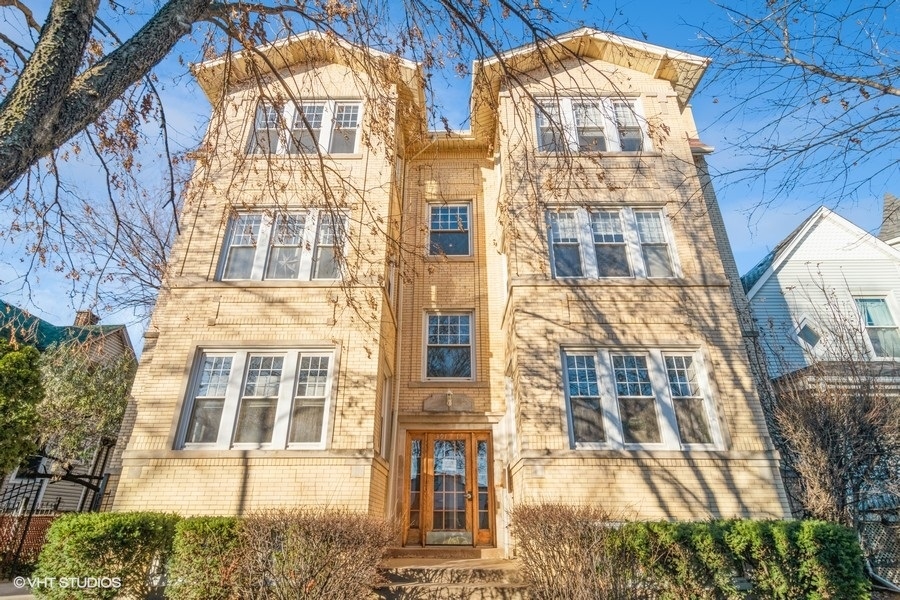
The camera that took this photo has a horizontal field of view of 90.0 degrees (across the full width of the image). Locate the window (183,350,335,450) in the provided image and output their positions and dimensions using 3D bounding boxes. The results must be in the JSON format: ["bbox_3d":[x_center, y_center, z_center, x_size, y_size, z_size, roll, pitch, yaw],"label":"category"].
[{"bbox_3d":[-3.254,1.668,7.715,2.440,1.719,0.150,0,-24,0],"label":"window"}]

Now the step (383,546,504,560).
[{"bbox_3d":[-0.076,4.666,8.284,2.164,0.161,0.500,0,-24,0],"label":"step"}]

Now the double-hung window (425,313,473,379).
[{"bbox_3d":[-0.002,1.064,10.248,1.161,1.601,0.120,0,-24,0],"label":"double-hung window"}]

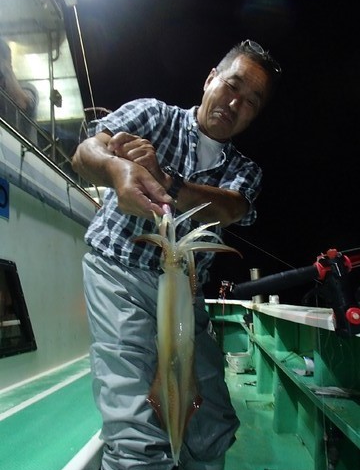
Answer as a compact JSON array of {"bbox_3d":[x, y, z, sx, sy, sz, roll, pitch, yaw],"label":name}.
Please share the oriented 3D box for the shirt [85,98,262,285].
[{"bbox_3d":[-0.031,-0.130,1.130,0.510,0.500,0.310,19,10,-12],"label":"shirt"}]

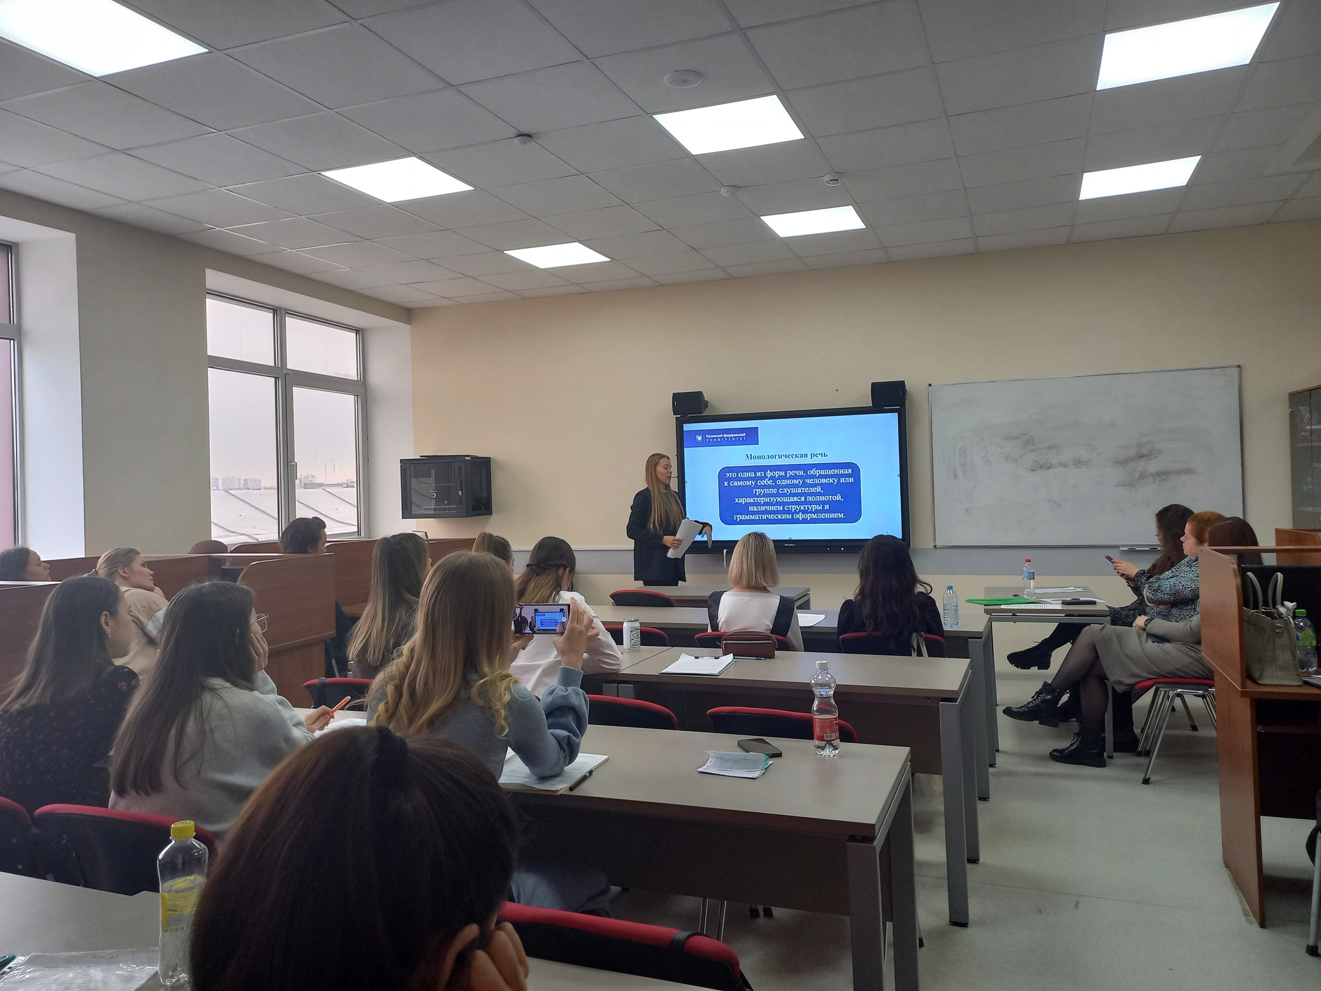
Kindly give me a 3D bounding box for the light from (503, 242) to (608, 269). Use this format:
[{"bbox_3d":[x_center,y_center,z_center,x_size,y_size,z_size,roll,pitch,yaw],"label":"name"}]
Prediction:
[{"bbox_3d":[-0.694,-1.690,6.661,0.590,0.050,0.590,-2,0,21],"label":"light"}]

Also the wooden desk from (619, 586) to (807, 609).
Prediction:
[{"bbox_3d":[0.373,1.016,6.421,1.230,0.750,0.600,-2,0,21],"label":"wooden desk"}]

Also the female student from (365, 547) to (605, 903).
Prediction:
[{"bbox_3d":[-0.360,0.784,2.087,0.500,1.310,0.750,-2,0,18],"label":"female student"}]

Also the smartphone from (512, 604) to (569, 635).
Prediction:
[{"bbox_3d":[-0.300,0.304,2.340,0.160,0.075,0.009,0,5,8],"label":"smartphone"}]

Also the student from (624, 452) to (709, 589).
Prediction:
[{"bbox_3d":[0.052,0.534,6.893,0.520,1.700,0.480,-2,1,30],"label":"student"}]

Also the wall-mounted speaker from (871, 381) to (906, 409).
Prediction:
[{"bbox_3d":[1.661,-0.734,6.940,0.235,0.178,0.170,-2,0,18],"label":"wall-mounted speaker"}]

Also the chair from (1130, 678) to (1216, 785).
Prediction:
[{"bbox_3d":[2.580,0.932,4.622,0.550,0.810,0.490,-2,0,21],"label":"chair"}]

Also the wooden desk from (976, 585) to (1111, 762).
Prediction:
[{"bbox_3d":[2.154,0.946,5.397,0.600,0.755,1.180,-2,0,19],"label":"wooden desk"}]

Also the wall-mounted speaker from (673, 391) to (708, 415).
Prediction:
[{"bbox_3d":[0.232,-0.725,7.516,0.250,0.175,0.160,-2,0,18],"label":"wall-mounted speaker"}]

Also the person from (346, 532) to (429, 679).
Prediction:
[{"bbox_3d":[-0.910,0.802,3.674,0.480,1.300,0.720,-1,1,29],"label":"person"}]

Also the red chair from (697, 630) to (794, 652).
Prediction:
[{"bbox_3d":[0.460,0.995,4.432,0.480,0.810,0.550,-2,0,21],"label":"red chair"}]

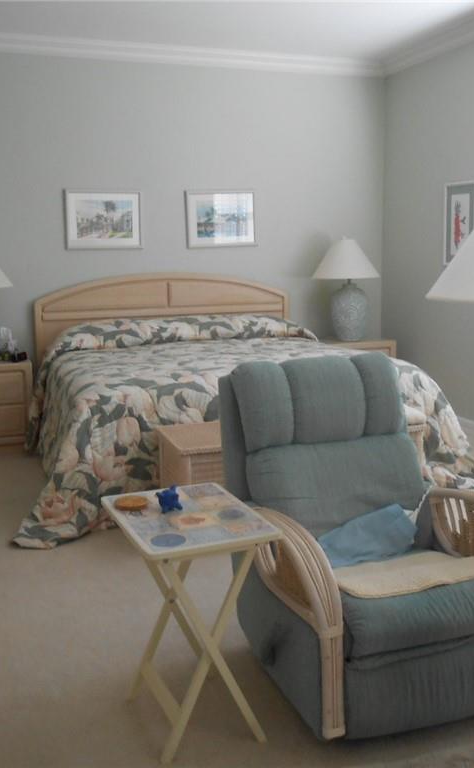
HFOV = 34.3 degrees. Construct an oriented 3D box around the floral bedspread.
[{"bbox_3d":[-0.152,0.087,5.047,2.620,0.890,2.300,-4,10,-19],"label":"floral bedspread"}]

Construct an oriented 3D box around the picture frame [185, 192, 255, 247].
[{"bbox_3d":[-0.122,-1.284,5.994,0.557,0.425,0.024,-4,10,-19],"label":"picture frame"}]

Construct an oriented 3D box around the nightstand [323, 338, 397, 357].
[{"bbox_3d":[0.930,-0.046,6.361,0.660,0.628,0.400,-4,10,-19],"label":"nightstand"}]

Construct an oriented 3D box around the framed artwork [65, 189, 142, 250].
[{"bbox_3d":[-0.985,-1.211,5.693,0.561,0.416,0.024,-4,10,-19],"label":"framed artwork"}]

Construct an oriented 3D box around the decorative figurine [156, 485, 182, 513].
[{"bbox_3d":[-0.192,0.320,2.208,0.075,0.066,0.075,-4,10,-19],"label":"decorative figurine"}]

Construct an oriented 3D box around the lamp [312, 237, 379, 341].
[{"bbox_3d":[0.915,-0.782,6.329,0.560,0.830,0.560,-1,9,0],"label":"lamp"}]

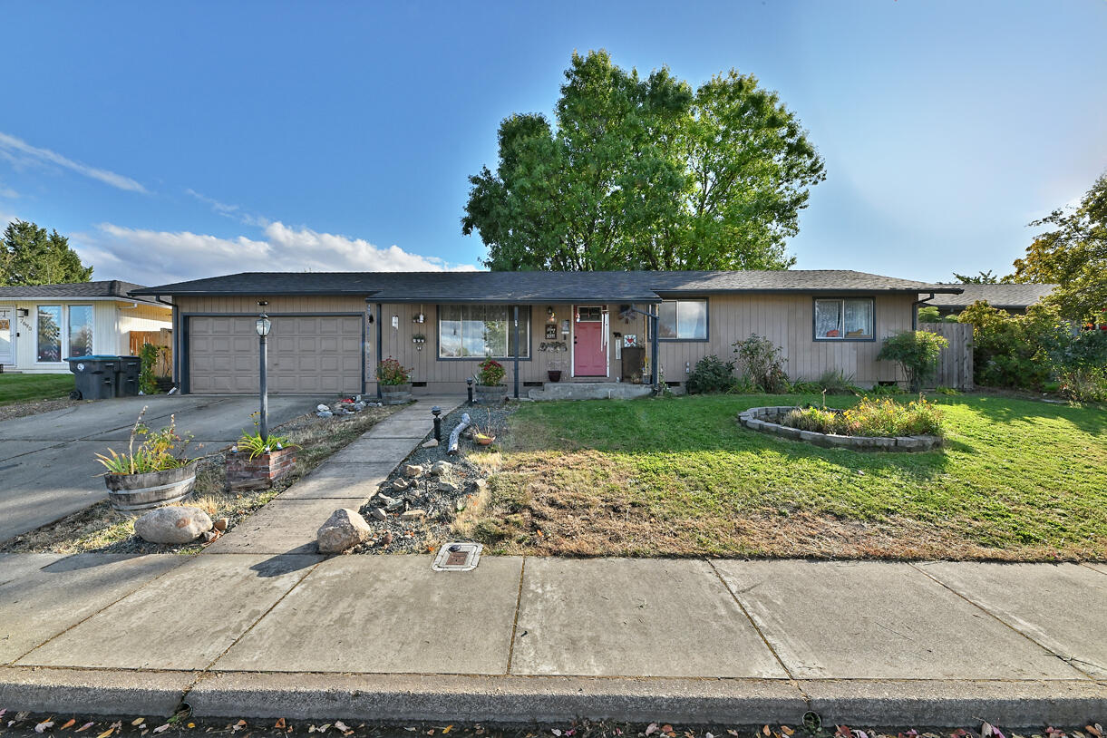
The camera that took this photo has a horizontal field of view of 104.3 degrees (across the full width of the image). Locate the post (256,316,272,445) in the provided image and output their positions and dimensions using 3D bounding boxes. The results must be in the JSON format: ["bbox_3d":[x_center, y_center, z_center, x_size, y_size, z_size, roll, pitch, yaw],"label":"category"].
[{"bbox_3d":[-3.305,0.142,4.920,0.150,1.580,0.150,0,0,1],"label":"post"}]

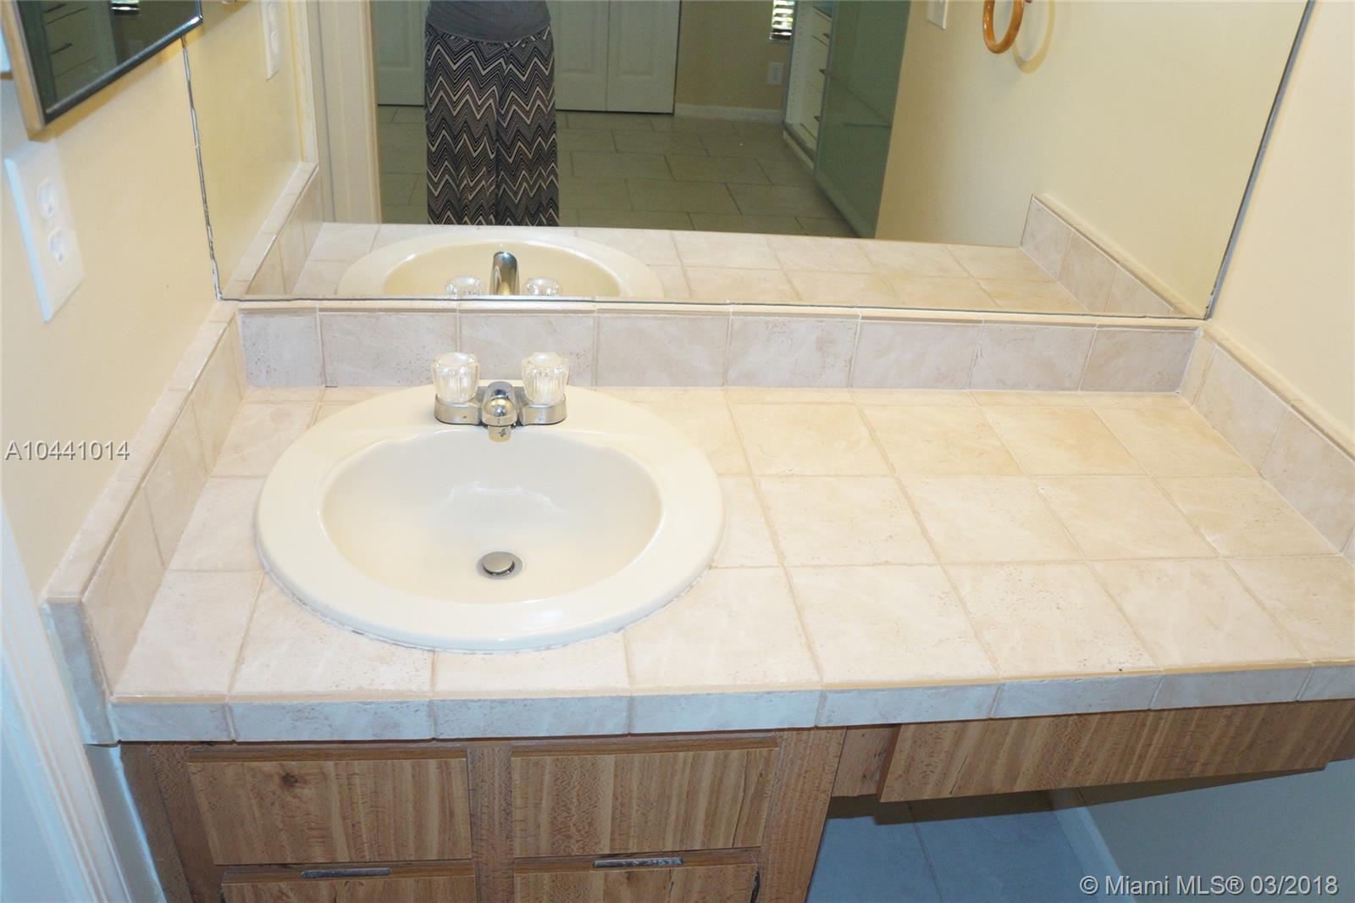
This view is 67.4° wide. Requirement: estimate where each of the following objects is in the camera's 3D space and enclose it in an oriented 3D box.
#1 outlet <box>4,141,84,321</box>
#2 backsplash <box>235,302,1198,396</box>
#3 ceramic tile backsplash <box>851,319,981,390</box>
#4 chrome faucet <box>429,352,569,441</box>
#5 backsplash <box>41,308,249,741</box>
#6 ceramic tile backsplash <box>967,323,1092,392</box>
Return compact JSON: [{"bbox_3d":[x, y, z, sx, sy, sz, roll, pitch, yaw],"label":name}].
[{"bbox_3d":[-0.457,-0.162,0.743,0.008,0.115,0.076,0,33,-9],"label":"outlet"},{"bbox_3d":[0.097,-0.133,1.300,1.245,0.103,0.028,0,33,-9],"label":"backsplash"},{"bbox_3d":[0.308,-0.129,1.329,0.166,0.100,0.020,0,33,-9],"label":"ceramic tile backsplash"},{"bbox_3d":[-0.198,-0.054,1.139,0.154,0.074,0.138,0,33,-9],"label":"chrome faucet"},{"bbox_3d":[-0.489,0.033,0.996,0.028,0.155,0.520,0,33,-9],"label":"backsplash"},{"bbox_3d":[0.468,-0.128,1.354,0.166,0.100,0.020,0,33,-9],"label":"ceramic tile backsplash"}]

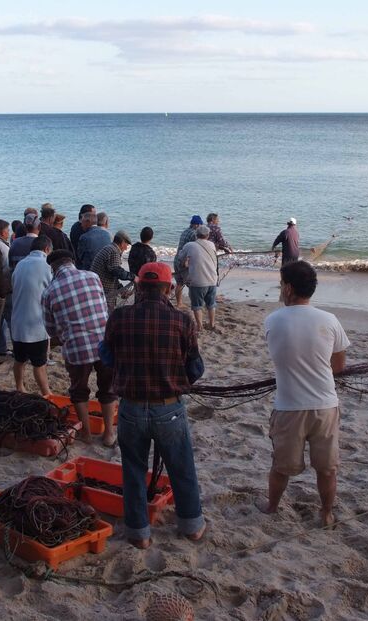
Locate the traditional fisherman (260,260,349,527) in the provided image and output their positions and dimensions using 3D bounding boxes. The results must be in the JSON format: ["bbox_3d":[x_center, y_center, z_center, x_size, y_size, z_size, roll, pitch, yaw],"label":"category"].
[{"bbox_3d":[0.742,0.517,4.141,0.530,1.687,0.380,-3,17,-12],"label":"traditional fisherman"}]

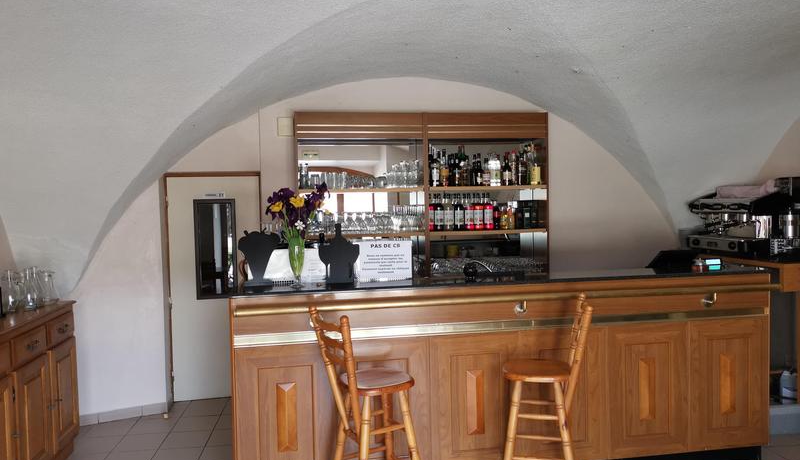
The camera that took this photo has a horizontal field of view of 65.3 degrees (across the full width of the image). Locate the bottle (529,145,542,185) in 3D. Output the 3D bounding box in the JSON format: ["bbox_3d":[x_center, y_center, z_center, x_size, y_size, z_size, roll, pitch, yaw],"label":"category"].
[{"bbox_3d":[1.111,-0.535,5.111,0.084,0.338,0.084,-2,3,-10],"label":"bottle"}]

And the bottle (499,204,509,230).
[{"bbox_3d":[0.851,-0.102,5.100,0.070,0.212,0.066,-2,3,-7],"label":"bottle"}]

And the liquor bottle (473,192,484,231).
[{"bbox_3d":[0.649,-0.149,5.120,0.075,0.305,0.075,-2,3,-7],"label":"liquor bottle"}]

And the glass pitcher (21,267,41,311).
[{"bbox_3d":[-2.293,0.354,3.867,0.105,0.267,0.105,-2,3,-10],"label":"glass pitcher"}]

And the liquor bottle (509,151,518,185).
[{"bbox_3d":[0.934,-0.510,5.120,0.068,0.280,0.068,-2,3,-7],"label":"liquor bottle"}]

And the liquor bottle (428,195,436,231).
[{"bbox_3d":[0.251,-0.147,5.244,0.077,0.314,0.077,-2,3,-9],"label":"liquor bottle"}]

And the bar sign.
[{"bbox_3d":[-0.089,0.175,3.520,0.315,0.222,0.030,-2,3,-10],"label":"bar sign"}]

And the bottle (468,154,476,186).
[{"bbox_3d":[0.621,-0.501,5.271,0.067,0.273,0.067,-2,3,-9],"label":"bottle"}]

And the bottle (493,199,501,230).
[{"bbox_3d":[0.824,-0.128,5.331,0.064,0.261,0.064,-2,3,-9],"label":"bottle"}]

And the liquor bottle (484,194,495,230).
[{"bbox_3d":[0.761,-0.155,5.325,0.079,0.317,0.079,-2,3,-9],"label":"liquor bottle"}]

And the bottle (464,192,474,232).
[{"bbox_3d":[0.568,-0.149,5.100,0.074,0.305,0.074,-2,3,-7],"label":"bottle"}]

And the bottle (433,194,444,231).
[{"bbox_3d":[0.333,-0.149,5.256,0.078,0.313,0.078,-2,3,-9],"label":"bottle"}]

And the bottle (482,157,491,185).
[{"bbox_3d":[0.709,-0.473,5.100,0.066,0.232,0.062,-2,3,-7],"label":"bottle"}]

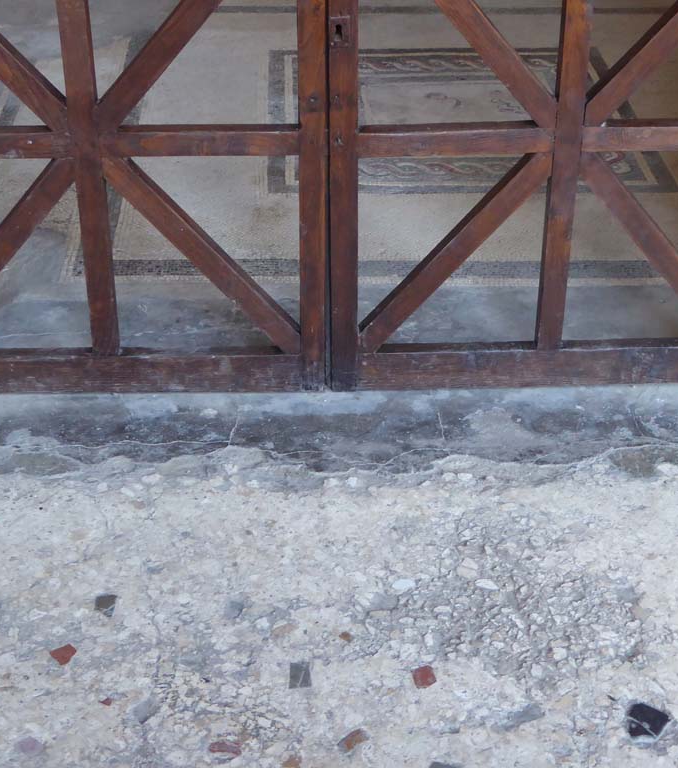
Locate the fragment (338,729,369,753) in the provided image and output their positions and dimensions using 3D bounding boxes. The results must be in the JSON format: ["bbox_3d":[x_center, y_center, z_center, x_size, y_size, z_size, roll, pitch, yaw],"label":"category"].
[{"bbox_3d":[0.021,0.502,1.934,0.050,0.011,0.023,-27,41,-35],"label":"fragment"}]

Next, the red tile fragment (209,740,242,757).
[{"bbox_3d":[-0.155,0.507,1.925,0.046,0.010,0.024,5,33,7],"label":"red tile fragment"}]

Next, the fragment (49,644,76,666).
[{"bbox_3d":[-0.408,0.409,2.081,0.035,0.010,0.035,-23,39,-31],"label":"fragment"}]

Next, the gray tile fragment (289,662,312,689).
[{"bbox_3d":[-0.056,0.432,2.044,0.032,0.010,0.054,-1,32,-1],"label":"gray tile fragment"}]

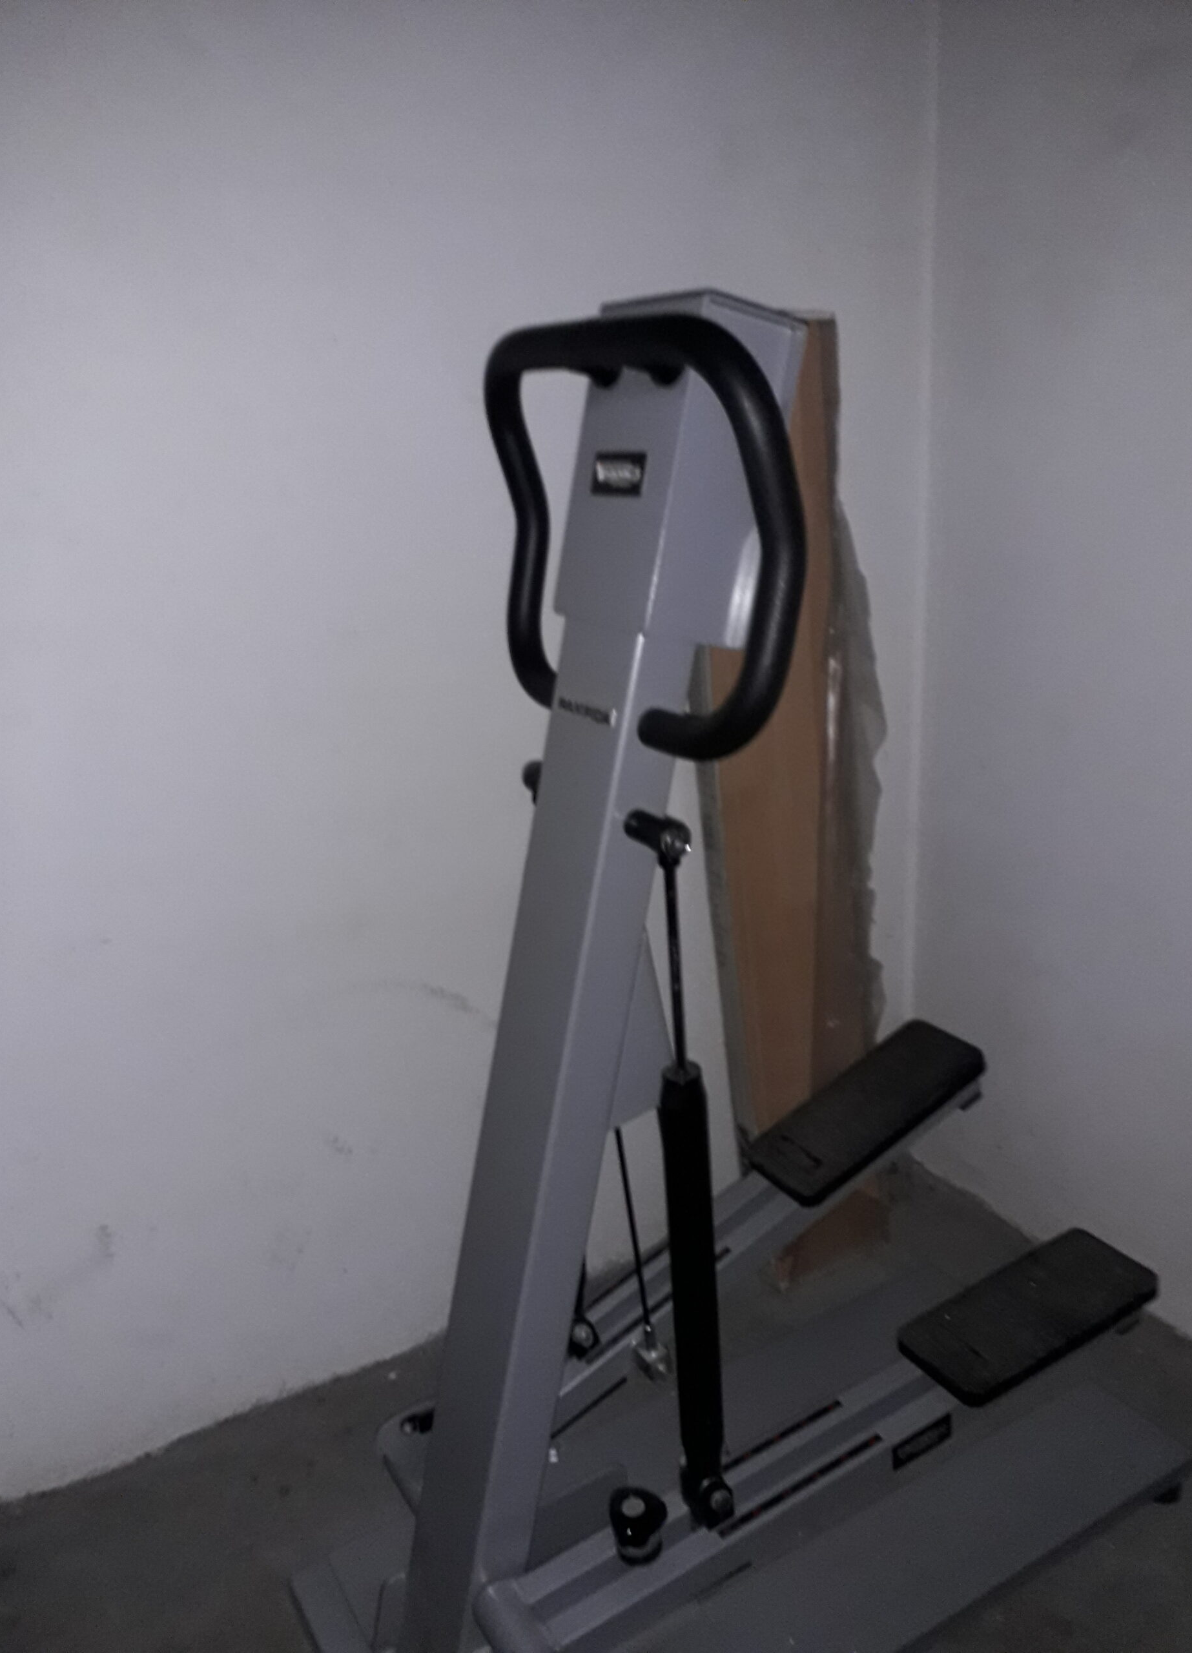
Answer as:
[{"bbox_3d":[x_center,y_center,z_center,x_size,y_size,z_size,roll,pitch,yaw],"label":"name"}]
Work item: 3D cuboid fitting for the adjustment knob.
[{"bbox_3d":[0.040,0.675,1.244,0.050,0.052,0.050,-12,20,-26],"label":"adjustment knob"}]

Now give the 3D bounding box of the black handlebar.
[{"bbox_3d":[0.014,-0.256,1.127,0.090,0.345,0.461,-12,20,-26],"label":"black handlebar"}]

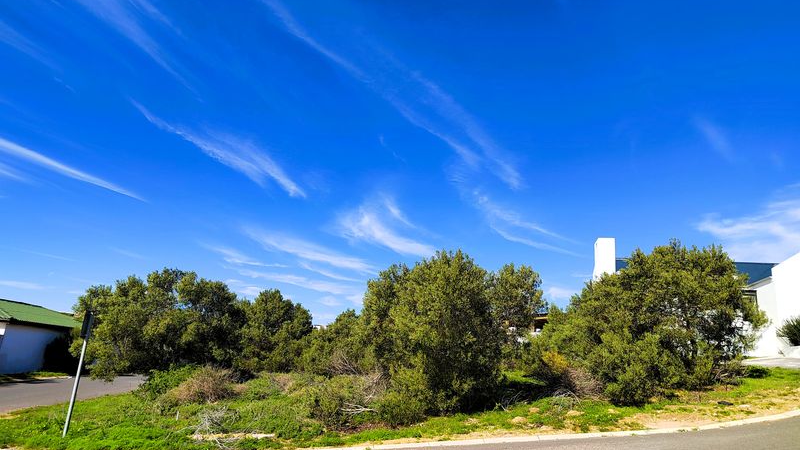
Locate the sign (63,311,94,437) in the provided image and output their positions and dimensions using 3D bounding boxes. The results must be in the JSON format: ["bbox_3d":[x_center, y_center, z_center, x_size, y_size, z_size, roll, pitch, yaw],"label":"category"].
[{"bbox_3d":[-6.061,2.775,9.976,0.130,2.280,0.420,9,-15,-19],"label":"sign"}]

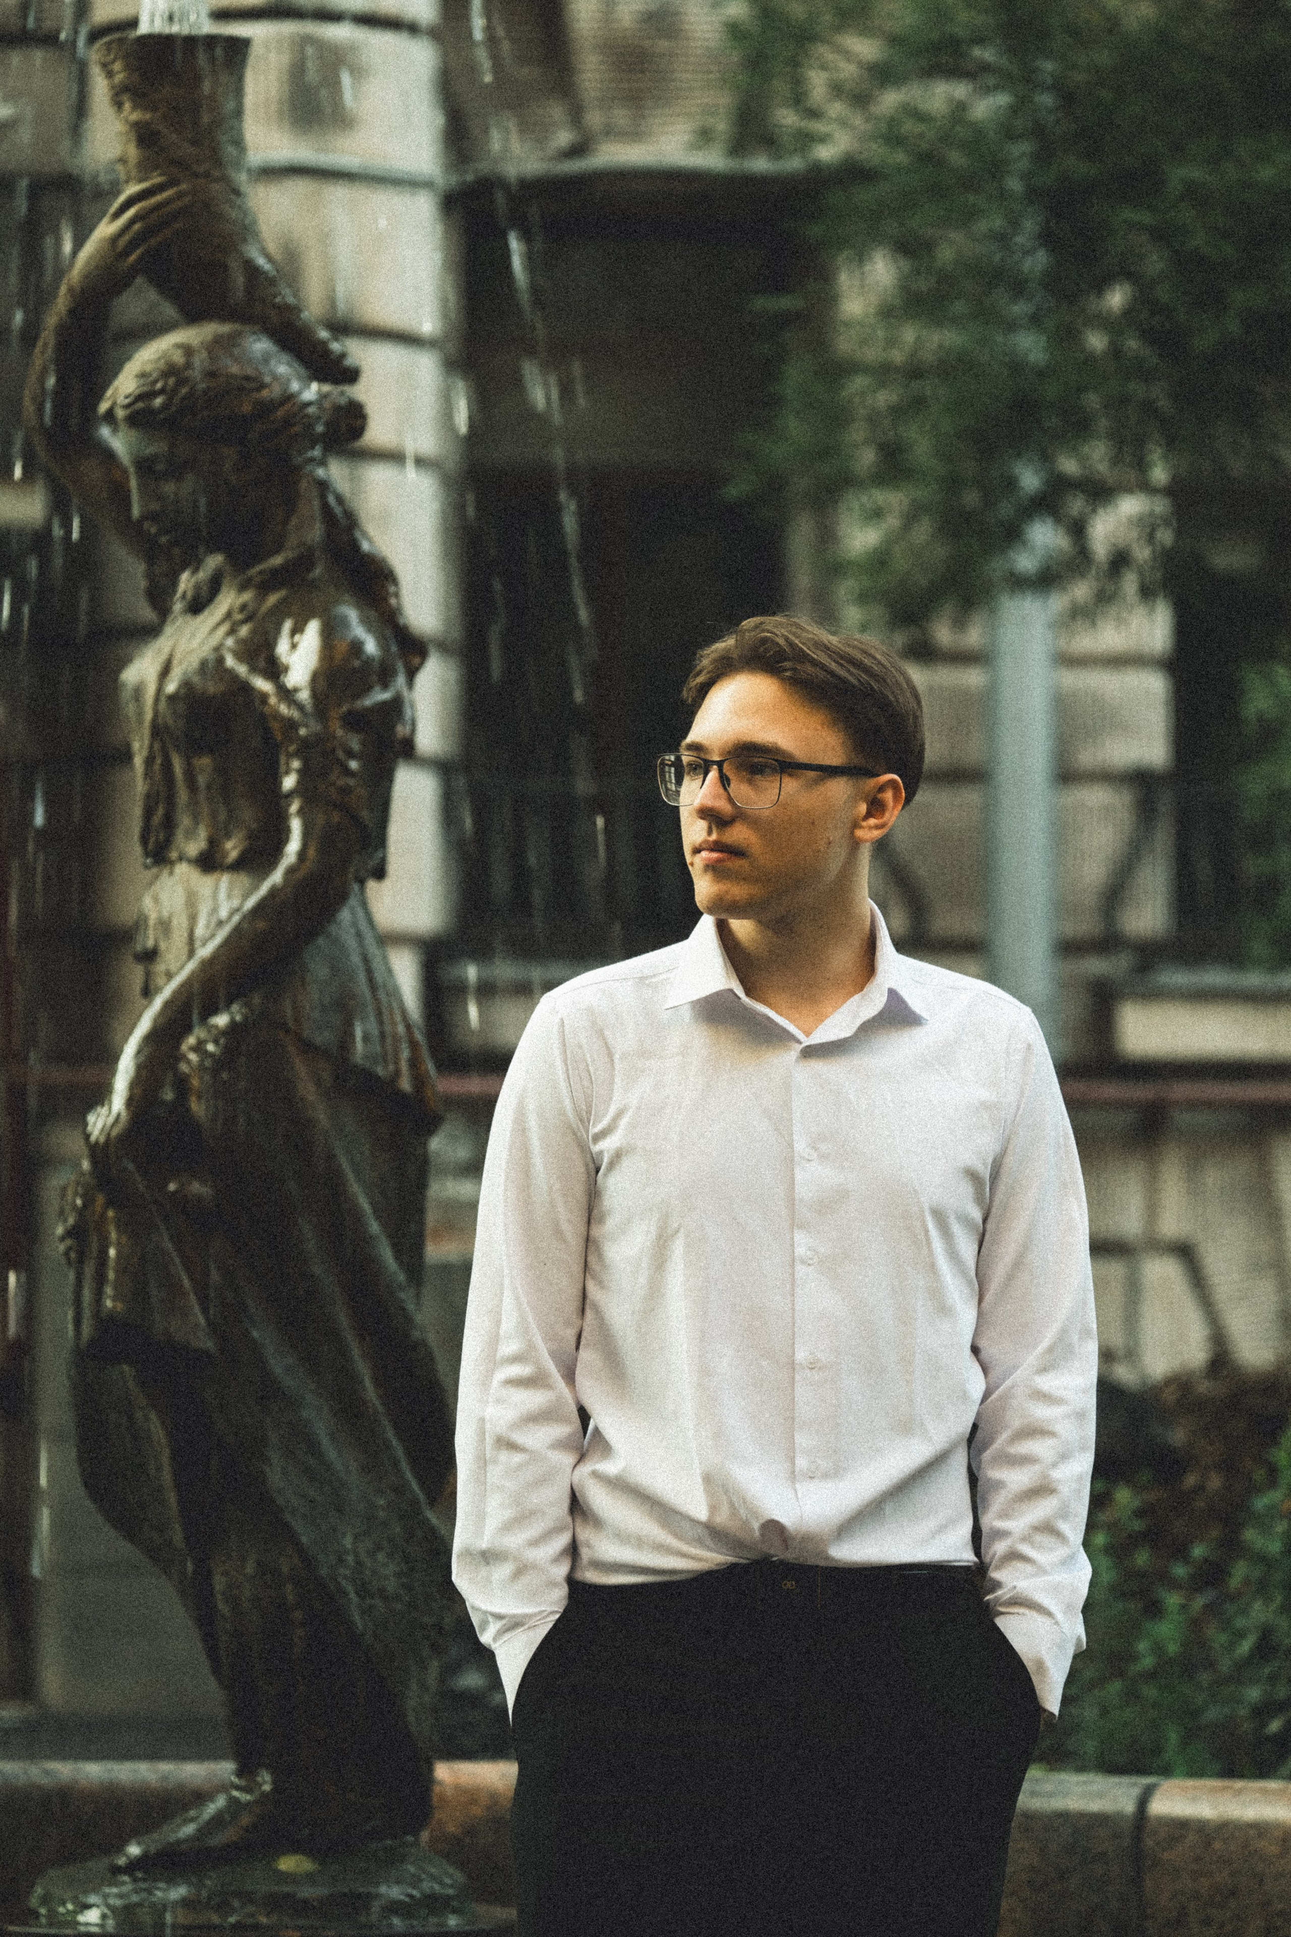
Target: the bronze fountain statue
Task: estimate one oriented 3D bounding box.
[{"bbox_3d":[-0.422,0.014,9.600,0.510,2.060,0.520,0,1,-27],"label":"bronze fountain statue"}]

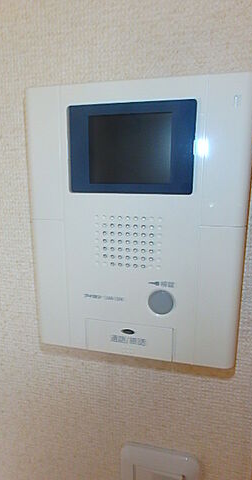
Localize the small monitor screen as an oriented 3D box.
[{"bbox_3d":[0.003,-0.065,0.211,0.059,0.047,0.008,3,11,12],"label":"small monitor screen"}]

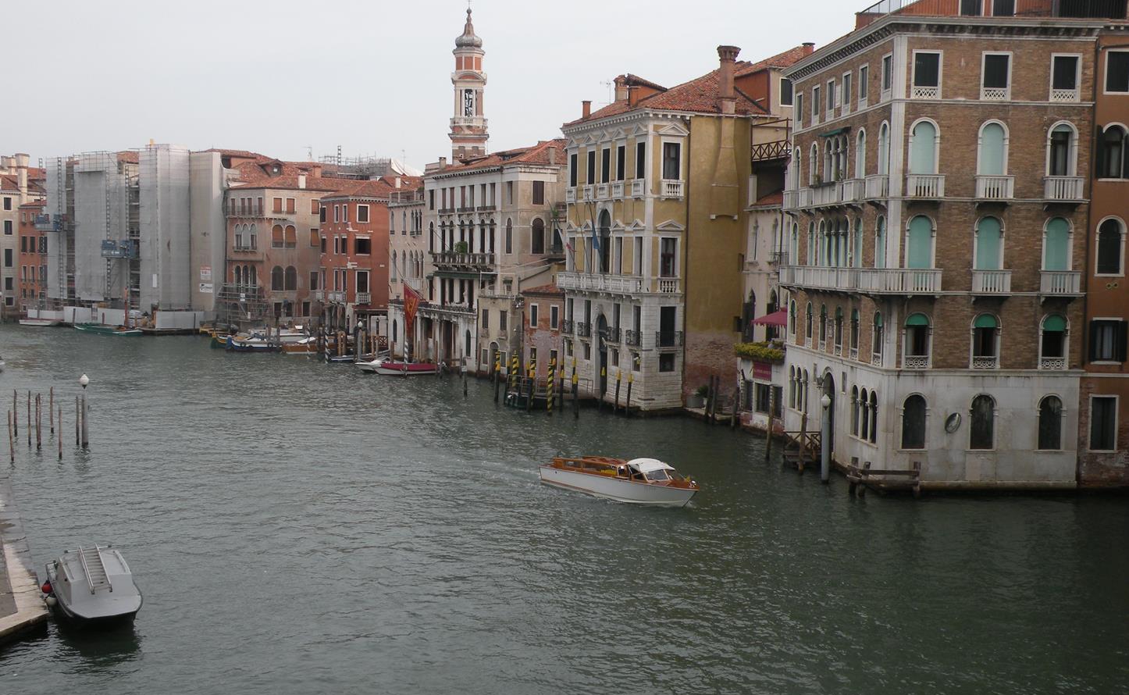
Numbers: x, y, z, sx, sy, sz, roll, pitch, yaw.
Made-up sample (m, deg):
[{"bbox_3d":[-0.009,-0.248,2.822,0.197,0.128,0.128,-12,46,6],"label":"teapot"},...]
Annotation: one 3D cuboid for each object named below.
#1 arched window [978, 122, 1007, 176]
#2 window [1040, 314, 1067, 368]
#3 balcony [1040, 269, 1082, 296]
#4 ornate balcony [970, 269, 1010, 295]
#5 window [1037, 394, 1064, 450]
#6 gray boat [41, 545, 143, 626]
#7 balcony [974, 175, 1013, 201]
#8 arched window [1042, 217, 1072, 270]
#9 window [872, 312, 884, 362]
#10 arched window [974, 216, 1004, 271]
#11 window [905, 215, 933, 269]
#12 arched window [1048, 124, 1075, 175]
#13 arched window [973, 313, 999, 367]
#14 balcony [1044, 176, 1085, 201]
[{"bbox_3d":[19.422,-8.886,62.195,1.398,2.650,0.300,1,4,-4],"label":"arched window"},{"bbox_3d":[22.527,-0.306,63.031,1.336,2.518,0.300,1,4,-4],"label":"window"},{"bbox_3d":[21.894,-2.859,60.394,1.598,1.133,0.550,1,4,-6],"label":"balcony"},{"bbox_3d":[19.400,-2.990,62.250,1.615,1.115,0.600,1,4,-4],"label":"ornate balcony"},{"bbox_3d":[21.657,3.376,61.161,1.082,2.485,0.300,1,4,-6],"label":"window"},{"bbox_3d":[-13.186,6.605,38.383,2.200,1.700,6.700,-1,4,-25],"label":"gray boat"},{"bbox_3d":[19.449,-7.203,61.961,1.565,1.144,0.600,1,4,-4],"label":"balcony"},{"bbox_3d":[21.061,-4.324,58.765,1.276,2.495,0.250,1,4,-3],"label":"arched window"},{"bbox_3d":[13.840,-0.494,60.242,0.250,2.157,1.150,0,4,-5],"label":"window"},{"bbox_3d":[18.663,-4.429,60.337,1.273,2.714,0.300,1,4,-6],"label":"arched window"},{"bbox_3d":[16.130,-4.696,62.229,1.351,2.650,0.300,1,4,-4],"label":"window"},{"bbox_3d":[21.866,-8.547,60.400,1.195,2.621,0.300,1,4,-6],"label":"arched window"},{"bbox_3d":[19.327,-0.325,62.781,1.326,2.467,0.300,1,4,-4],"label":"arched window"},{"bbox_3d":[21.199,-6.727,58.172,1.546,1.074,0.600,1,4,-3],"label":"balcony"}]

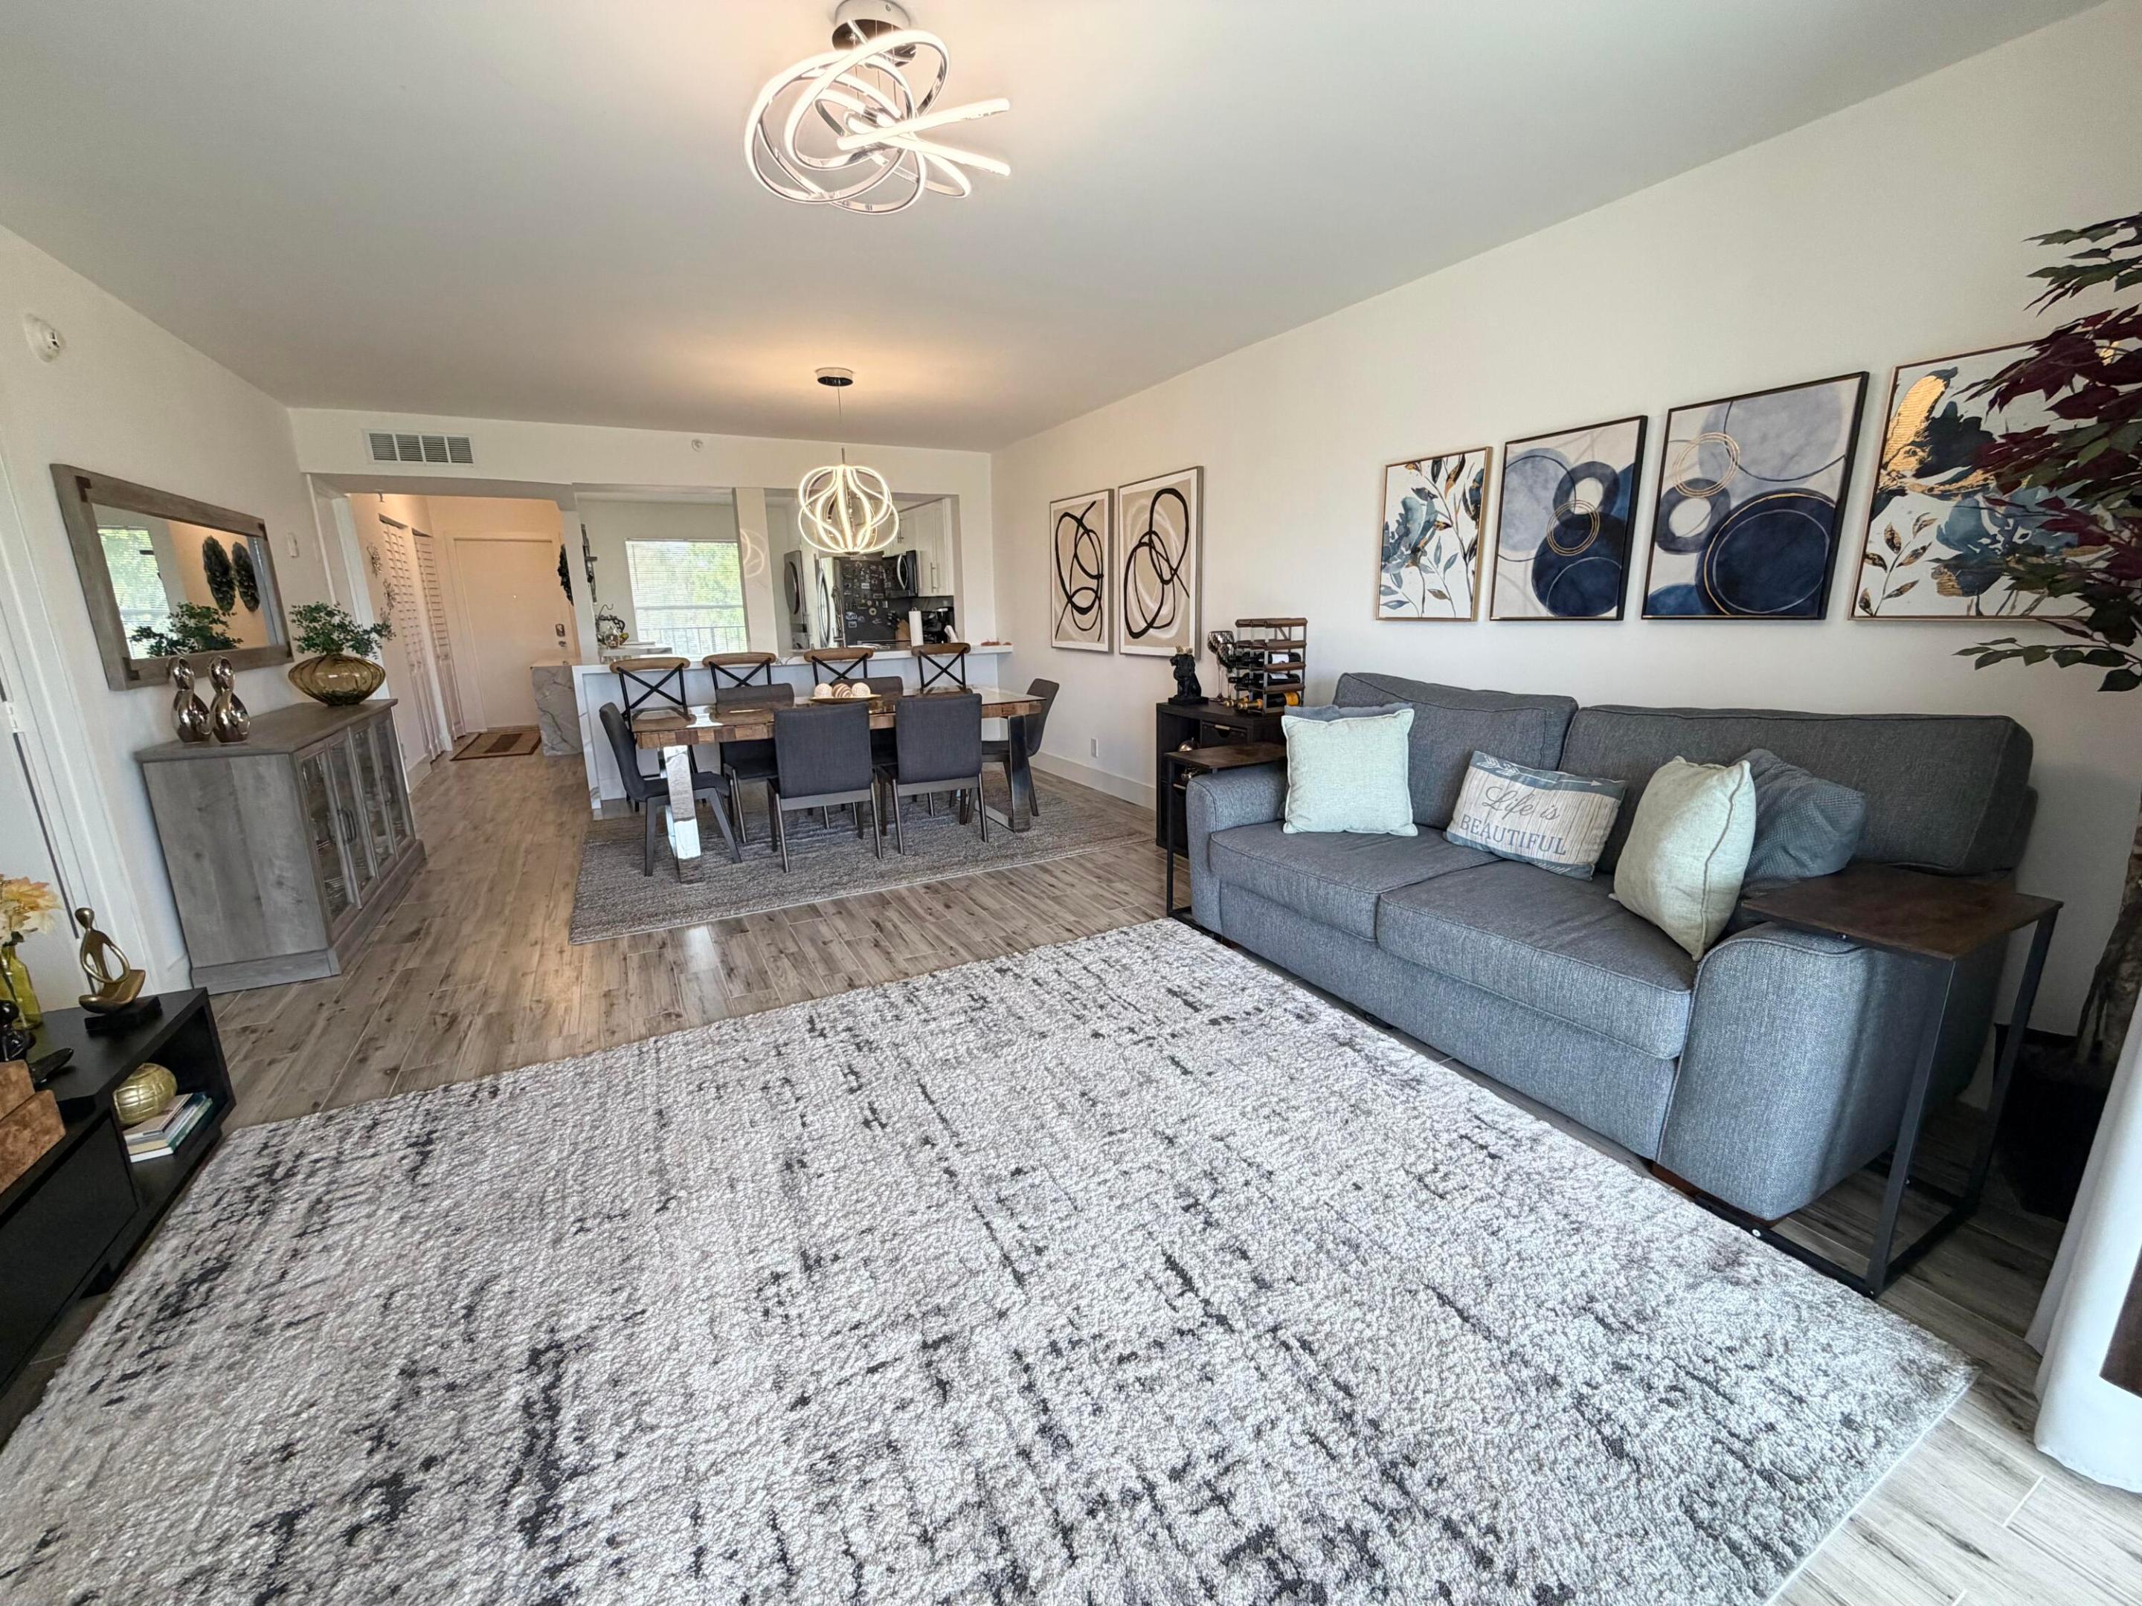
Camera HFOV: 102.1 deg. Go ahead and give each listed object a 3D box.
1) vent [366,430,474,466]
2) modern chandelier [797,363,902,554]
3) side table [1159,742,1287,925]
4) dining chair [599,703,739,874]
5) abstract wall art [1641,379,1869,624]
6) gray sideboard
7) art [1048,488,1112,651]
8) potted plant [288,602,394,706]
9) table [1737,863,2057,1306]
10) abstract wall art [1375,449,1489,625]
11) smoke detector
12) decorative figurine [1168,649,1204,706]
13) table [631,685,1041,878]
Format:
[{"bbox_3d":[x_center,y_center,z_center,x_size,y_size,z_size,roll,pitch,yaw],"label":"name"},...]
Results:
[{"bbox_3d":[-3.978,-2.171,5.304,0.545,0.193,0.020,-8,15,-27],"label":"vent"},{"bbox_3d":[-1.196,-1.765,4.542,0.520,0.890,0.520,-8,15,-26],"label":"modern chandelier"},{"bbox_3d":[0.694,0.135,3.543,0.515,0.680,0.315,-8,15,-27],"label":"side table"},{"bbox_3d":[-2.038,-0.113,4.418,0.550,0.850,0.460,-8,15,-26],"label":"dining chair"},{"bbox_3d":[1.853,-0.810,2.395,0.035,0.605,0.457,-8,15,-26],"label":"abstract wall art"},{"bbox_3d":[-3.234,0.078,3.700,0.400,0.850,1.650,-8,15,-26],"label":"gray sideboard"},{"bbox_3d":[0.069,-1.528,5.821,0.038,1.000,0.820,-8,15,-27],"label":"art"},{"bbox_3d":[-3.497,-0.719,4.160,0.400,0.500,0.410,-8,15,-27],"label":"potted plant"},{"bbox_3d":[1.665,0.528,1.811,0.540,0.670,0.335,-8,15,-26],"label":"table"},{"bbox_3d":[1.394,-1.016,3.354,0.035,0.607,0.458,-8,15,-27],"label":"abstract wall art"},{"bbox_3d":[-3.238,-1.468,2.741,0.046,0.130,0.130,-8,15,-27],"label":"smoke detector"},{"bbox_3d":[0.604,-0.646,4.402,0.160,0.285,0.125,-8,15,-26],"label":"decorative figurine"},{"bbox_3d":[-1.267,-0.175,4.815,2.000,0.755,1.060,-8,15,-26],"label":"table"}]

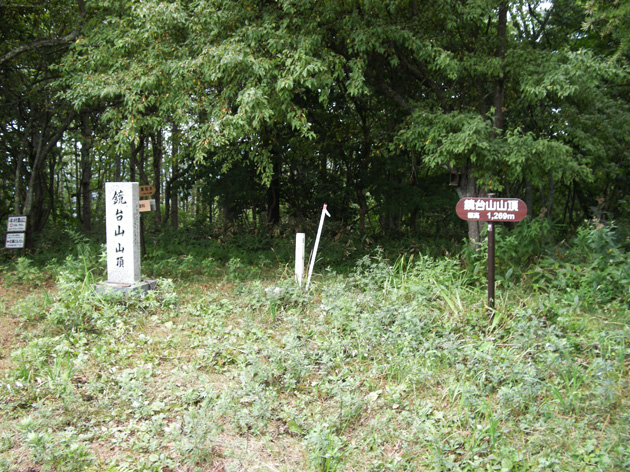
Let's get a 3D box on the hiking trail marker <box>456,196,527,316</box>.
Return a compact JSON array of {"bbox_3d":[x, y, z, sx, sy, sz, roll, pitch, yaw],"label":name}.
[{"bbox_3d":[1.877,0.207,7.150,0.720,1.280,0.090,1,4,16],"label":"hiking trail marker"}]

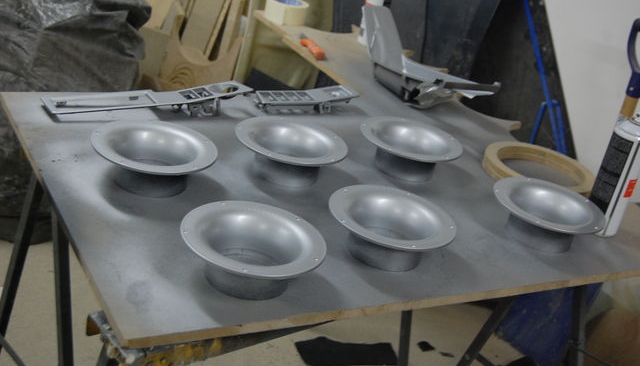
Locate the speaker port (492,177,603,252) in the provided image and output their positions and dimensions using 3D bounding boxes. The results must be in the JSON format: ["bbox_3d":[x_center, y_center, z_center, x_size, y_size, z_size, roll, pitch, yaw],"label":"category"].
[{"bbox_3d":[0.366,0.060,1.395,0.186,0.061,0.186,20,26,15],"label":"speaker port"}]

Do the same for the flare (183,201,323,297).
[{"bbox_3d":[-0.089,0.094,1.092,0.186,0.061,0.186,12,25,-4],"label":"flare"}]

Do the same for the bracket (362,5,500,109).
[{"bbox_3d":[0.260,-0.294,1.962,0.255,0.168,0.275,-4,30,-34],"label":"bracket"}]

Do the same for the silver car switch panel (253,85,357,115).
[{"bbox_3d":[-0.032,-0.167,1.704,0.240,0.035,0.066,-4,30,-34],"label":"silver car switch panel"}]

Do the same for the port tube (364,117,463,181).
[{"bbox_3d":[0.157,-0.054,1.529,0.186,0.061,0.186,16,25,5],"label":"port tube"}]

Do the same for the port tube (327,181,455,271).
[{"bbox_3d":[0.098,0.072,1.233,0.186,0.061,0.186,16,25,5],"label":"port tube"}]

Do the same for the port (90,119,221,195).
[{"bbox_3d":[-0.250,-0.031,1.276,0.186,0.061,0.186,8,25,-11],"label":"port"}]

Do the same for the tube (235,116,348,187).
[{"bbox_3d":[-0.052,-0.046,1.407,0.186,0.061,0.186,12,25,-2],"label":"tube"}]

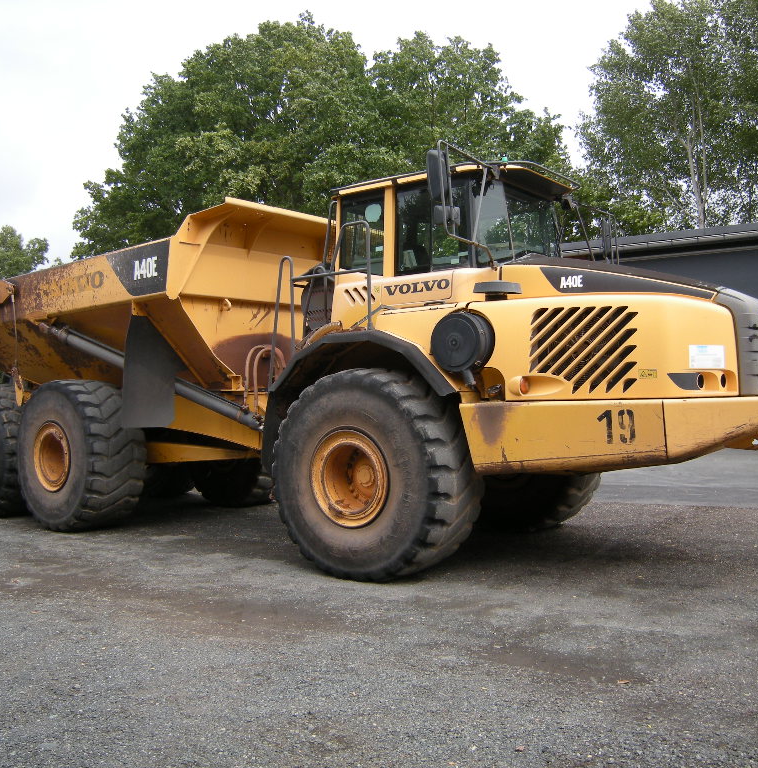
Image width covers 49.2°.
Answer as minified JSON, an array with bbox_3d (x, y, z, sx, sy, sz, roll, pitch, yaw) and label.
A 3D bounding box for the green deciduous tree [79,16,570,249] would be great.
[{"bbox_3d":[-2.077,-6.090,31.888,19.000,16.219,14.000,-1,-1,0],"label":"green deciduous tree"}]

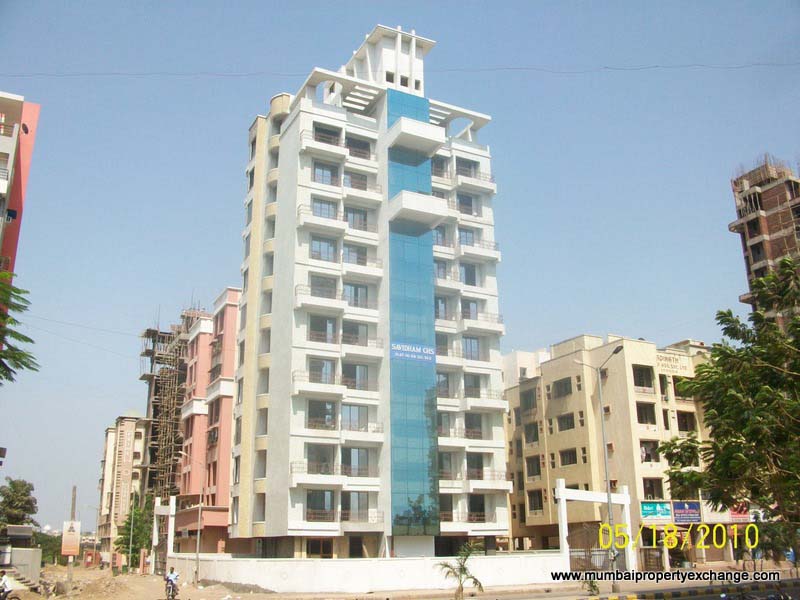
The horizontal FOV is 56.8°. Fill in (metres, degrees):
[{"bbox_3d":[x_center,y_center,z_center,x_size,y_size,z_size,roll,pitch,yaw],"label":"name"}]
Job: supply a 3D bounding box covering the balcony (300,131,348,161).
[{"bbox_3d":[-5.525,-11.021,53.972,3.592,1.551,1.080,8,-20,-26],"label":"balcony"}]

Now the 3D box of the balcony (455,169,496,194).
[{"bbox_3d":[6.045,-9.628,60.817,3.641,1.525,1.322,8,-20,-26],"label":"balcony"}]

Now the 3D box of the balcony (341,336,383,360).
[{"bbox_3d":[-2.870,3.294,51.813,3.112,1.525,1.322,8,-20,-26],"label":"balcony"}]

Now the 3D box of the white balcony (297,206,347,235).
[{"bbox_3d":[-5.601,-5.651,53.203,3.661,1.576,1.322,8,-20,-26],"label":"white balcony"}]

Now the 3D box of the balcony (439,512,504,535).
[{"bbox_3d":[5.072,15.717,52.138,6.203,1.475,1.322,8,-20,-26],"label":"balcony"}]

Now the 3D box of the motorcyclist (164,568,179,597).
[{"bbox_3d":[-12.094,14.972,39.192,0.780,1.570,1.750,0,-18,-3],"label":"motorcyclist"}]

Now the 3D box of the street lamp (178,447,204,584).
[{"bbox_3d":[-14.272,14.710,50.248,1.946,8.695,0.400,8,-20,-26],"label":"street lamp"}]

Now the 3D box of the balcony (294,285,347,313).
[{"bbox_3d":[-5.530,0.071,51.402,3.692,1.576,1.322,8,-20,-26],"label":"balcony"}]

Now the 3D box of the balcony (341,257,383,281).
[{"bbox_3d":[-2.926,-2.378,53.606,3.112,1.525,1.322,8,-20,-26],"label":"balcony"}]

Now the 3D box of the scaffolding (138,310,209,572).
[{"bbox_3d":[-30.274,17.775,96.951,8.300,32.000,7.500,8,-20,-26],"label":"scaffolding"}]

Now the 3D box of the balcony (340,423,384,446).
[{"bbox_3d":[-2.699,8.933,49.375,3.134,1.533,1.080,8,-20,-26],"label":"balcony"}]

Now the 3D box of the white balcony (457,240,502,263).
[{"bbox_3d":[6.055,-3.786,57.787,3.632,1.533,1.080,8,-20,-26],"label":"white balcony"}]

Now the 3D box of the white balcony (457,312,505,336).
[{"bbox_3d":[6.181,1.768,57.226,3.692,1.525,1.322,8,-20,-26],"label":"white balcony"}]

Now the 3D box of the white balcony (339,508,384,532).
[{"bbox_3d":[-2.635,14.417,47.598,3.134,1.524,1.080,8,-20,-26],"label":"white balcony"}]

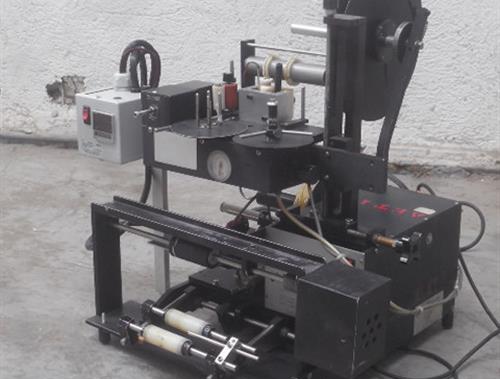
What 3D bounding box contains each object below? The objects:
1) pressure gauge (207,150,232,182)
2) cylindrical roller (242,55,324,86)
[{"bbox_3d":[-0.042,-0.041,1.620,0.052,0.052,0.026,15,23,37],"label":"pressure gauge"},{"bbox_3d":[0.062,-0.206,1.700,0.167,0.031,0.031,15,23,37],"label":"cylindrical roller"}]

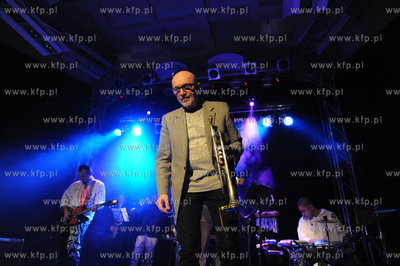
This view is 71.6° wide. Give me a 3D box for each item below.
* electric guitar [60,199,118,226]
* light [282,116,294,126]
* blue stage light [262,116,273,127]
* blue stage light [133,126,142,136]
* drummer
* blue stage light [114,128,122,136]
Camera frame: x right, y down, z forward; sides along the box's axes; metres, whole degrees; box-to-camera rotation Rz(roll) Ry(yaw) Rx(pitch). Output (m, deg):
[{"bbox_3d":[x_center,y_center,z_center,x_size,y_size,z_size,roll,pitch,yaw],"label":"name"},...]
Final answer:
[{"bbox_3d":[-1.353,0.972,3.414,0.970,0.330,0.070,-23,-35,18],"label":"electric guitar"},{"bbox_3d":[2.428,-0.341,7.723,0.260,0.260,0.300,4,12,-4],"label":"light"},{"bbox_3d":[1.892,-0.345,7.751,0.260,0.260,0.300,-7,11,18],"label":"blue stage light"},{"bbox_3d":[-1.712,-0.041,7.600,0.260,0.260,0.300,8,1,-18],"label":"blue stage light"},{"bbox_3d":[1.217,1.312,2.917,0.620,1.250,0.750,-19,-33,37],"label":"drummer"},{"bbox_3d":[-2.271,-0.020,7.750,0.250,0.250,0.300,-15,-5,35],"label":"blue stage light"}]

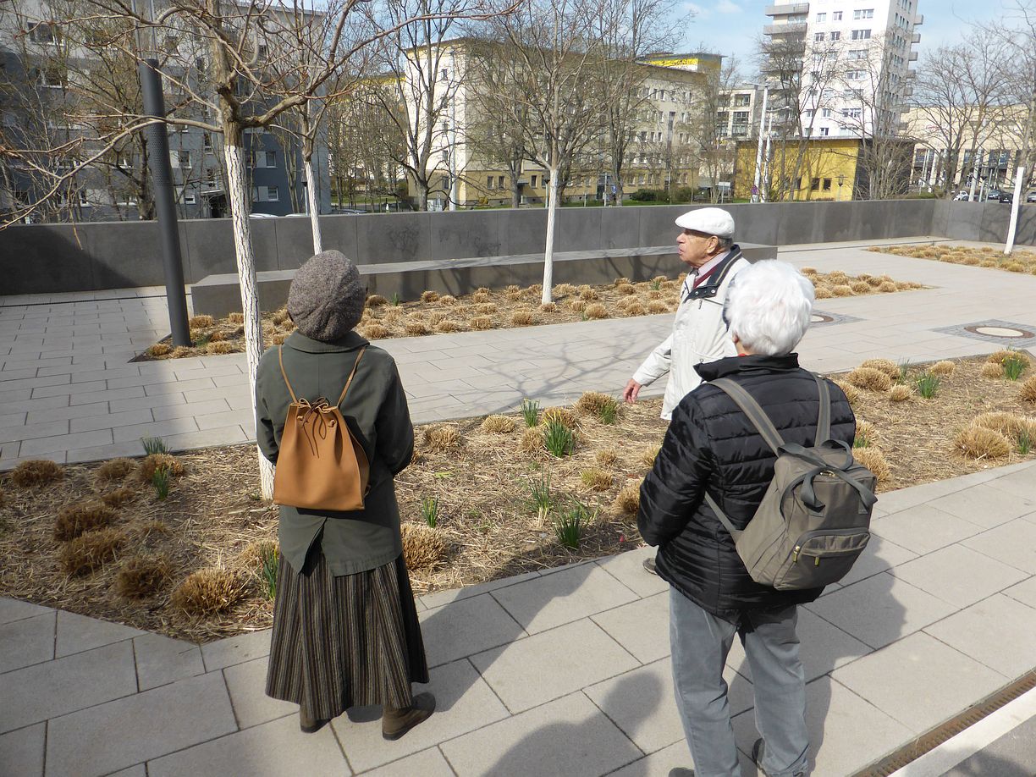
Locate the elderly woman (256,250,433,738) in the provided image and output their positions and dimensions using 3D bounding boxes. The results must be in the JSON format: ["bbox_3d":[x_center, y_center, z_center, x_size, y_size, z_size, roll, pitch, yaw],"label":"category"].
[{"bbox_3d":[-0.550,0.388,2.507,0.540,1.672,0.440,4,16,11],"label":"elderly woman"}]

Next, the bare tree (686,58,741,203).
[{"bbox_3d":[19.508,-25.362,74.816,5.417,14.204,5.417,0,16,0],"label":"bare tree"}]

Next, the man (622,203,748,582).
[{"bbox_3d":[0.823,0.051,3.518,0.580,1.765,0.520,-2,16,-8],"label":"man"}]

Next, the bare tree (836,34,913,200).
[{"bbox_3d":[38.318,-28.566,80.363,8.182,17.374,8.182,0,16,0],"label":"bare tree"}]

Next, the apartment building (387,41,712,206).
[{"bbox_3d":[6.387,-32.544,96.219,40.336,17.000,12.737,-12,20,-36],"label":"apartment building"}]

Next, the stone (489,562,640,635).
[{"bbox_3d":[0.221,1.005,3.518,0.596,0.070,0.396,-9,18,-28],"label":"stone"}]

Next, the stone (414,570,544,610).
[{"bbox_3d":[-0.170,0.984,3.594,0.597,0.070,0.125,-9,18,-28],"label":"stone"}]

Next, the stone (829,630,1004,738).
[{"bbox_3d":[1.582,1.166,2.954,0.596,0.070,0.385,-9,18,-28],"label":"stone"}]

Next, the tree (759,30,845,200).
[{"bbox_3d":[29.736,-28.088,78.352,9.041,17.453,9.041,0,16,0],"label":"tree"}]

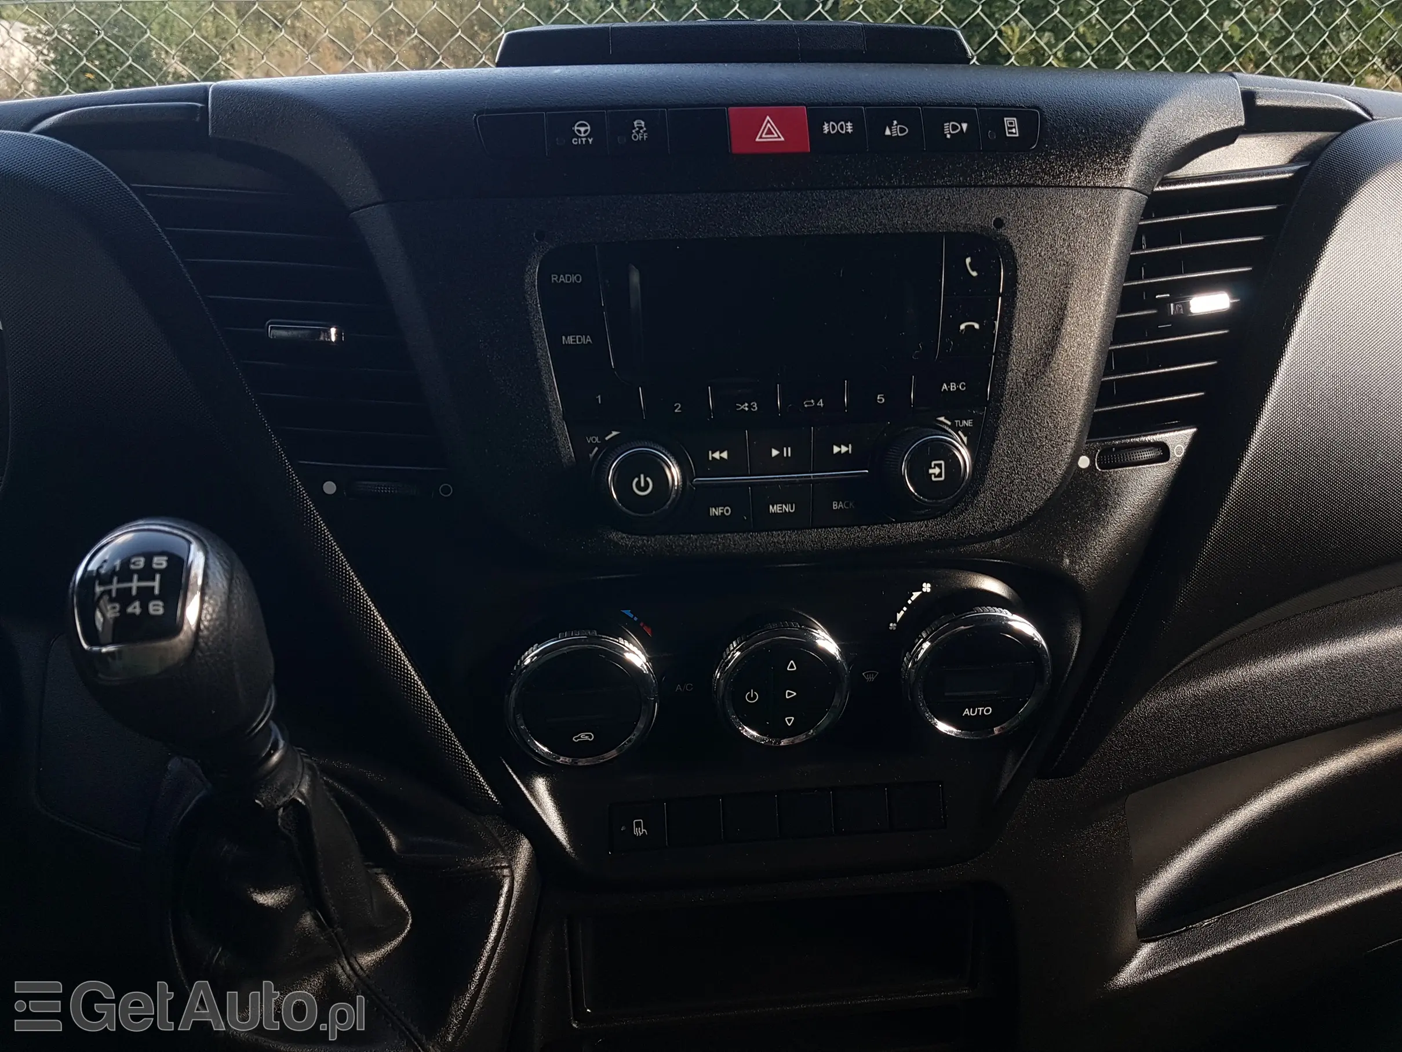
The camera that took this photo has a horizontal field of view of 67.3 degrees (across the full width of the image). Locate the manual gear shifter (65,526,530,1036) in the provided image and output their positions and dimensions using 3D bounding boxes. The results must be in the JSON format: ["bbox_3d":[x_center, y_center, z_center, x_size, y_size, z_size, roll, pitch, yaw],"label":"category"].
[{"bbox_3d":[-0.162,0.091,0.395,0.154,0.244,0.112,-3,34,-4],"label":"manual gear shifter"}]

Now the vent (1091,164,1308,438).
[{"bbox_3d":[0.233,-0.105,0.495,0.092,0.127,0.040,-8,8,-13],"label":"vent"}]

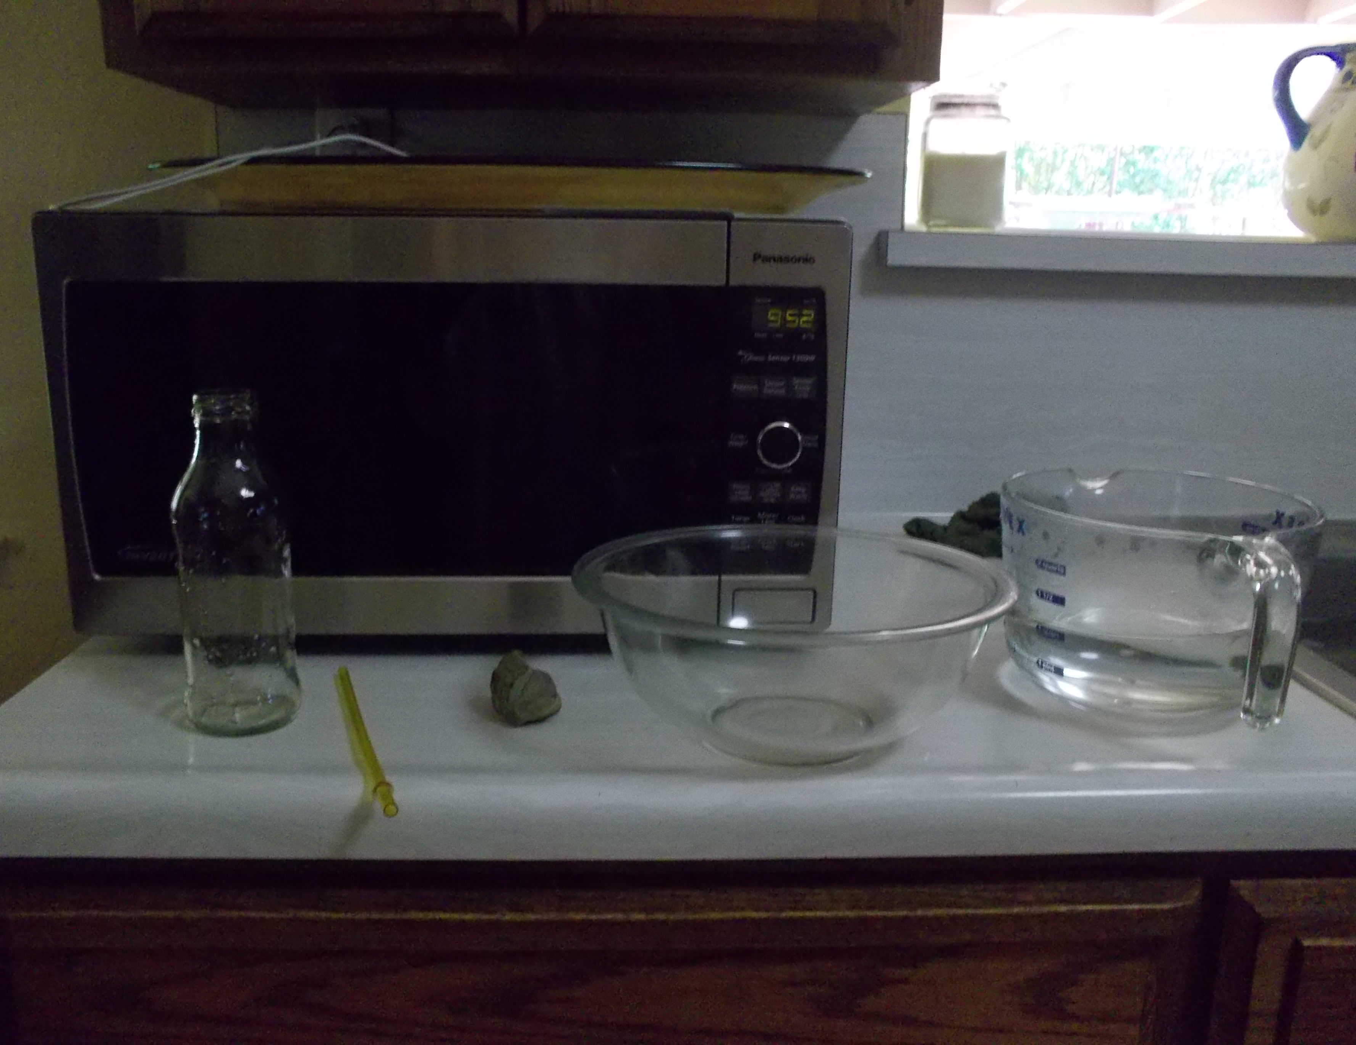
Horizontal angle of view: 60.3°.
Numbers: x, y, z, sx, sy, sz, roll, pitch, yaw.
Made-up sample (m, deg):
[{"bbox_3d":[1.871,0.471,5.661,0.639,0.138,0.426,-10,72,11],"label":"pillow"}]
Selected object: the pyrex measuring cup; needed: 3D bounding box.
[{"bbox_3d":[0.308,0.051,0.742,0.191,0.129,0.247,-1,14,-6],"label":"pyrex measuring cup"}]

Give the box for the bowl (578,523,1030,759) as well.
[{"bbox_3d":[0.066,0.075,0.698,0.256,0.097,0.256,1,14,0],"label":"bowl"}]

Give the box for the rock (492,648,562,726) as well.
[{"bbox_3d":[-0.091,0.101,0.708,0.042,0.037,0.040,1,14,0],"label":"rock"}]

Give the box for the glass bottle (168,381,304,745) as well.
[{"bbox_3d":[-0.264,0.022,0.689,0.066,0.195,0.066,1,14,0],"label":"glass bottle"}]

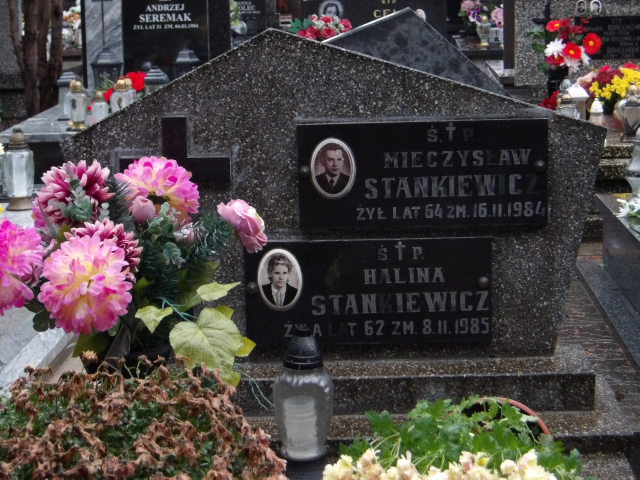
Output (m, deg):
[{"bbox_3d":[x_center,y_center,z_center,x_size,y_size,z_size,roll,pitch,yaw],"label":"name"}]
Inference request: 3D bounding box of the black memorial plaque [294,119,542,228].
[{"bbox_3d":[0.224,-0.142,3.512,0.542,0.232,0.025,-1,11,3],"label":"black memorial plaque"}]

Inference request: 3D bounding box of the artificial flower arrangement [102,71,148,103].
[{"bbox_3d":[-1.052,-0.814,8.700,0.260,0.210,0.220,-1,11,3],"label":"artificial flower arrangement"}]

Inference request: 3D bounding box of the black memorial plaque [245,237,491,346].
[{"bbox_3d":[0.107,0.114,3.568,0.545,0.235,0.025,-1,11,3],"label":"black memorial plaque"}]

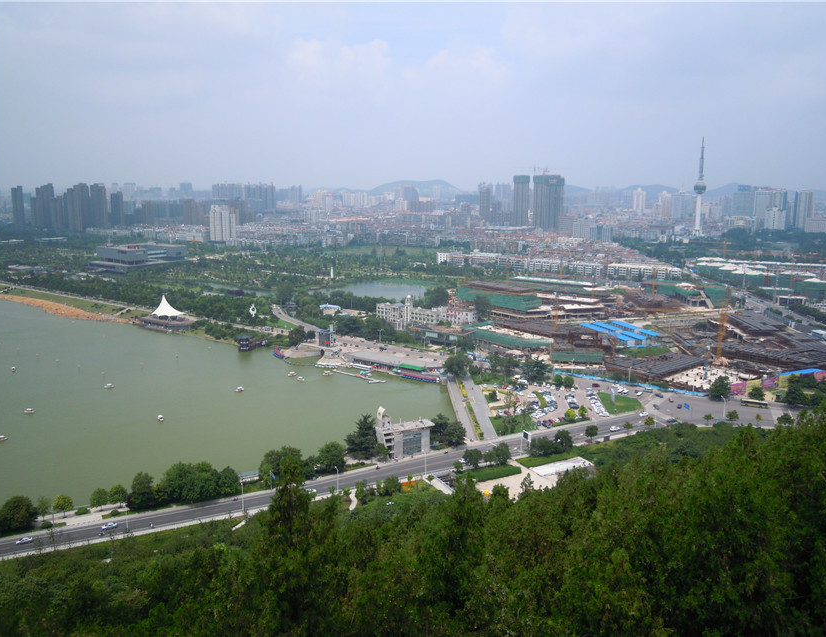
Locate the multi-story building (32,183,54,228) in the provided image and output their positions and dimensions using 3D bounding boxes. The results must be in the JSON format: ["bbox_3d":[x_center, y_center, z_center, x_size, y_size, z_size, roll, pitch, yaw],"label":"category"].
[{"bbox_3d":[-827.580,-249.730,1532.540,36.000,101.000,22.000,6,12,27],"label":"multi-story building"}]

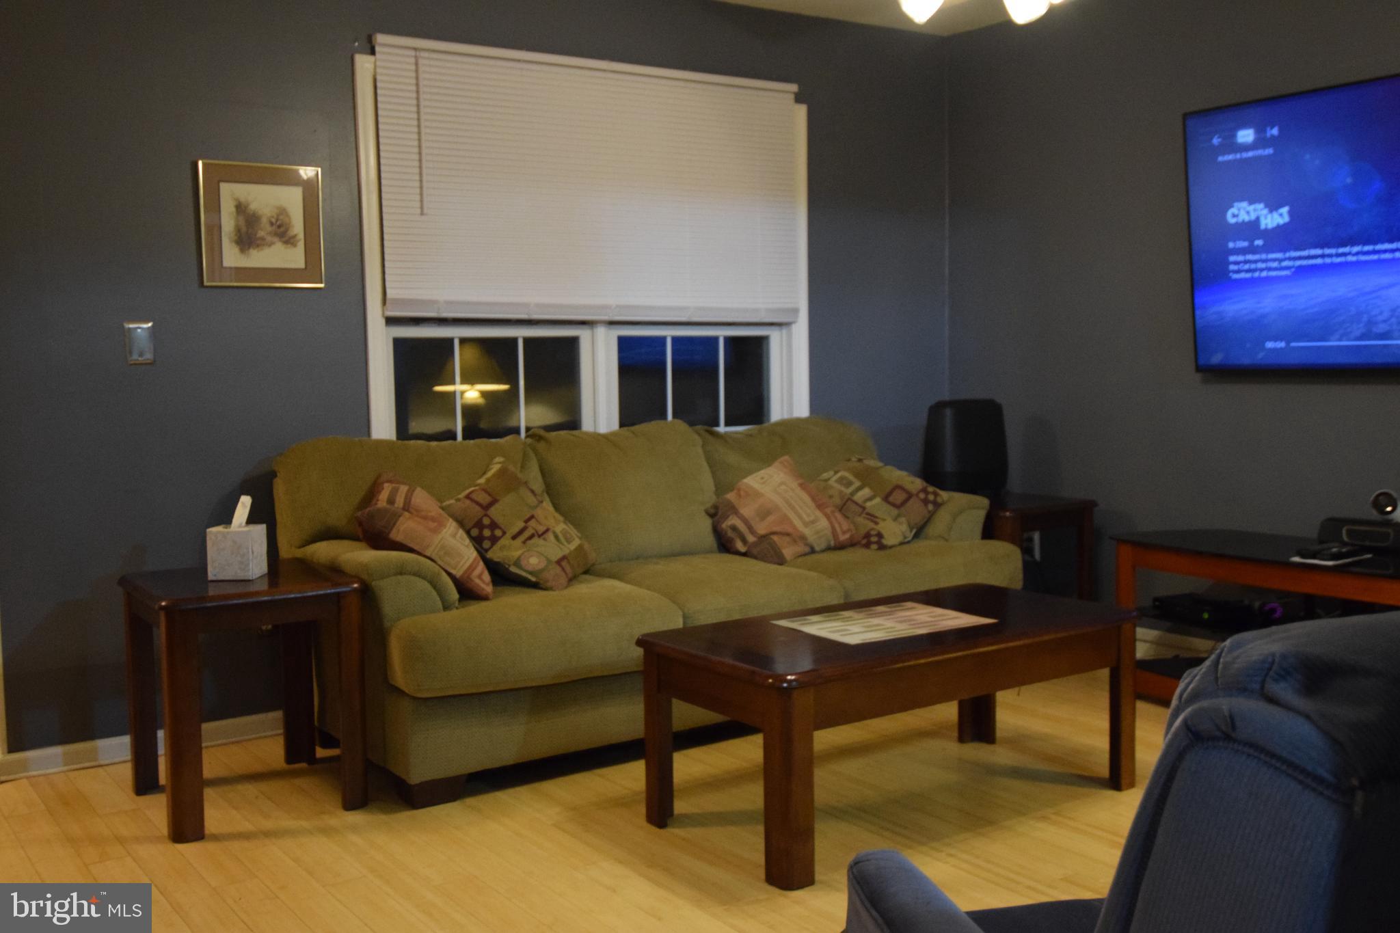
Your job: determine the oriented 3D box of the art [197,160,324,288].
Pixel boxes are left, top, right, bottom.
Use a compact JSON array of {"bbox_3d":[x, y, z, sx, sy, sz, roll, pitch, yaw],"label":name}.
[{"bbox_3d":[-1.308,-0.722,3.853,0.352,0.362,0.025,-4,6,-32],"label":"art"}]

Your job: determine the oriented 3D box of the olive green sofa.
[{"bbox_3d":[-0.086,0.328,4.108,2.290,0.935,0.900,-4,6,-32],"label":"olive green sofa"}]

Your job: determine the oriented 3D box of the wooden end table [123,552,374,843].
[{"bbox_3d":[-1.207,0.584,3.386,0.505,0.588,0.540,-4,6,-32],"label":"wooden end table"}]

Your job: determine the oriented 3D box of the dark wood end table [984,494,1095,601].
[{"bbox_3d":[1.111,0.424,4.762,0.505,0.588,0.540,-4,6,-32],"label":"dark wood end table"}]

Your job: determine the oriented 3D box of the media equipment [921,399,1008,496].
[{"bbox_3d":[0.984,-0.060,4.800,0.305,0.370,0.250,-1,5,4],"label":"media equipment"}]

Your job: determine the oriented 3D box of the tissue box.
[{"bbox_3d":[-1.213,0.224,3.365,0.117,0.134,0.112,-1,5,2],"label":"tissue box"}]

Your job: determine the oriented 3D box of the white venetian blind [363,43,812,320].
[{"bbox_3d":[-0.312,-0.941,4.439,1.633,0.885,0.055,-4,6,-32],"label":"white venetian blind"}]

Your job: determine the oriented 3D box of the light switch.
[{"bbox_3d":[-1.614,-0.354,3.693,0.073,0.121,0.010,-4,6,-32],"label":"light switch"}]

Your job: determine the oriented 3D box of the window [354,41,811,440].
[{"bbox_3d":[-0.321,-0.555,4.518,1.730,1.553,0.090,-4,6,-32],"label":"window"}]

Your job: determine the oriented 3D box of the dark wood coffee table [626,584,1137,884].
[{"bbox_3d":[0.493,0.625,3.245,1.185,0.467,0.580,-4,6,-32],"label":"dark wood coffee table"}]

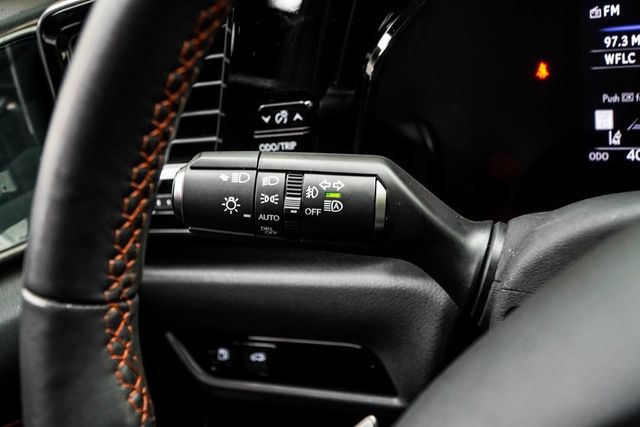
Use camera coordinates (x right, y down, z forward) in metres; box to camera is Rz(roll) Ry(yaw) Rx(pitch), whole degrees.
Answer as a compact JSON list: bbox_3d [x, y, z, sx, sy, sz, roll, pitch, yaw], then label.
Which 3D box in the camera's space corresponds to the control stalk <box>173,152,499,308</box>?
[{"bbox_3d":[0.006,0.006,0.297,0.126,0.056,0.050,3,11,2],"label":"control stalk"}]

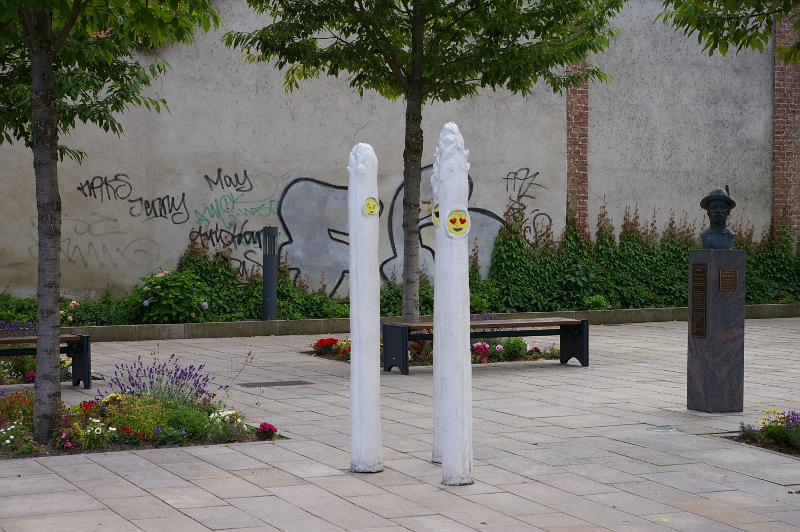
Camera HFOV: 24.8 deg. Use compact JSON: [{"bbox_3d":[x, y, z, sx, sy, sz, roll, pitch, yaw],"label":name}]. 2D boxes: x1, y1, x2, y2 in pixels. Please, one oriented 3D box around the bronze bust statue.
[{"bbox_3d":[2.328,-0.347,13.293,0.265,0.468,0.270,1,3,18],"label":"bronze bust statue"}]

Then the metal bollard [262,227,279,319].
[{"bbox_3d":[-1.559,0.096,21.950,0.172,1.130,0.172,-1,3,-23],"label":"metal bollard"}]

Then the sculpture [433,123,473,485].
[{"bbox_3d":[0.307,0.207,9.980,0.205,1.982,0.205,0,2,-15],"label":"sculpture"}]

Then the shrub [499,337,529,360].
[{"bbox_3d":[1.139,0.823,18.279,0.310,0.270,0.290,0,2,0],"label":"shrub"}]

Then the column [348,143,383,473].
[{"bbox_3d":[-0.198,0.236,10.390,0.190,1.875,0.190,0,2,0],"label":"column"}]

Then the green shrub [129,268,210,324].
[{"bbox_3d":[-2.746,0.374,21.600,0.950,0.690,0.800,-1,3,-23],"label":"green shrub"}]

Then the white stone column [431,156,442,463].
[{"bbox_3d":[0.271,0.238,10.729,0.185,1.846,0.185,1,3,23],"label":"white stone column"}]

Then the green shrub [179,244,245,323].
[{"bbox_3d":[-2.276,0.212,22.100,0.880,0.940,0.650,-1,3,-23],"label":"green shrub"}]

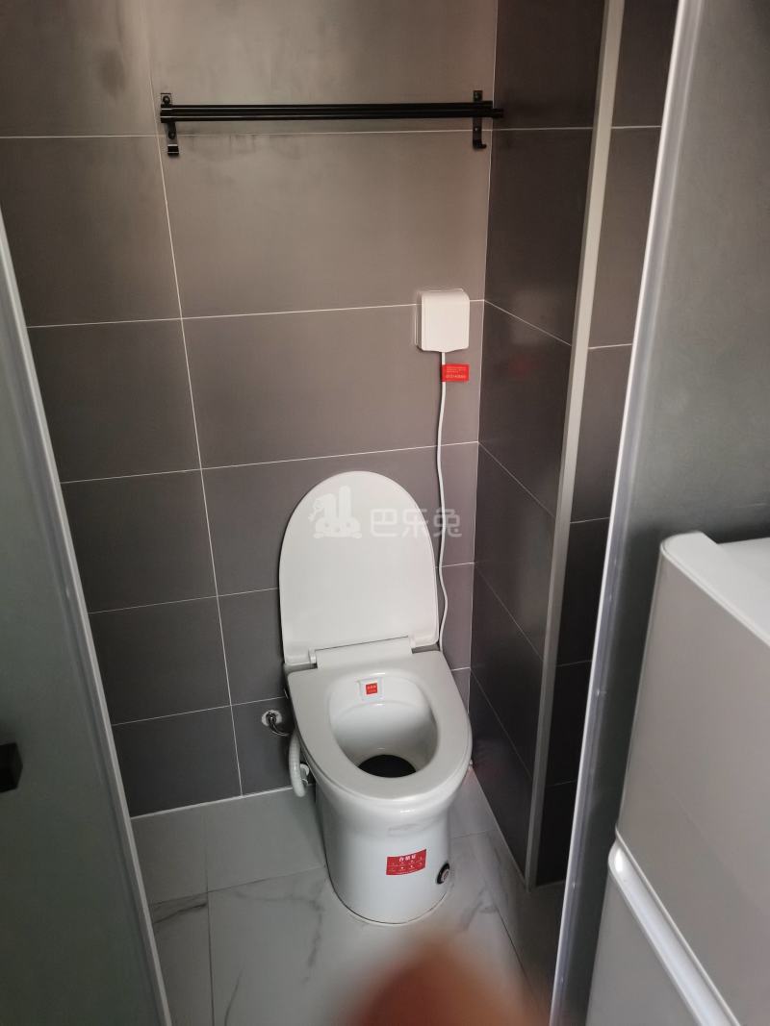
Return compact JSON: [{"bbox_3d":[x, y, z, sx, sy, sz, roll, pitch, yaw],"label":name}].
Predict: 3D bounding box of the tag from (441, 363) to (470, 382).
[{"bbox_3d":[0.143,-0.285,1.566,0.060,0.037,0.005,-7,27,-11],"label":"tag"}]

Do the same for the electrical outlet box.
[{"bbox_3d":[0.112,-0.373,1.498,0.095,0.112,0.050,-7,27,-11],"label":"electrical outlet box"}]

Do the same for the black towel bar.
[{"bbox_3d":[-0.082,-0.656,1.294,0.568,0.094,0.080,-7,27,-11],"label":"black towel bar"}]

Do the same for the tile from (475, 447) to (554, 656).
[{"bbox_3d":[0.254,0.062,1.560,0.010,0.300,0.378,-7,27,-12],"label":"tile"}]

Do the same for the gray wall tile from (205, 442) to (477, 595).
[{"bbox_3d":[-0.081,0.012,1.675,0.587,0.300,0.010,-7,26,-12],"label":"gray wall tile"}]

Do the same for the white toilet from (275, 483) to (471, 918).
[{"bbox_3d":[-0.005,0.393,1.592,0.365,0.855,0.480,-6,26,-10],"label":"white toilet"}]

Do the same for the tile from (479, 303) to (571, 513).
[{"bbox_3d":[0.250,-0.207,1.428,0.010,0.300,0.378,-7,27,-12],"label":"tile"}]

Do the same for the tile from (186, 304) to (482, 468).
[{"bbox_3d":[-0.086,-0.256,1.538,0.585,0.300,0.010,-7,27,-11],"label":"tile"}]

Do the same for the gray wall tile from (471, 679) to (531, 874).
[{"bbox_3d":[0.263,0.596,1.822,0.010,0.290,0.378,-7,27,-12],"label":"gray wall tile"}]

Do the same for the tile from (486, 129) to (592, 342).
[{"bbox_3d":[0.246,-0.477,1.296,0.010,0.300,0.378,-7,27,-12],"label":"tile"}]

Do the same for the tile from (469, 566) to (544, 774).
[{"bbox_3d":[0.259,0.331,1.692,0.010,0.300,0.378,-7,27,-12],"label":"tile"}]

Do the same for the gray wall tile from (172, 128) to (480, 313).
[{"bbox_3d":[-0.090,-0.525,1.405,0.585,0.300,0.010,-7,27,-11],"label":"gray wall tile"}]

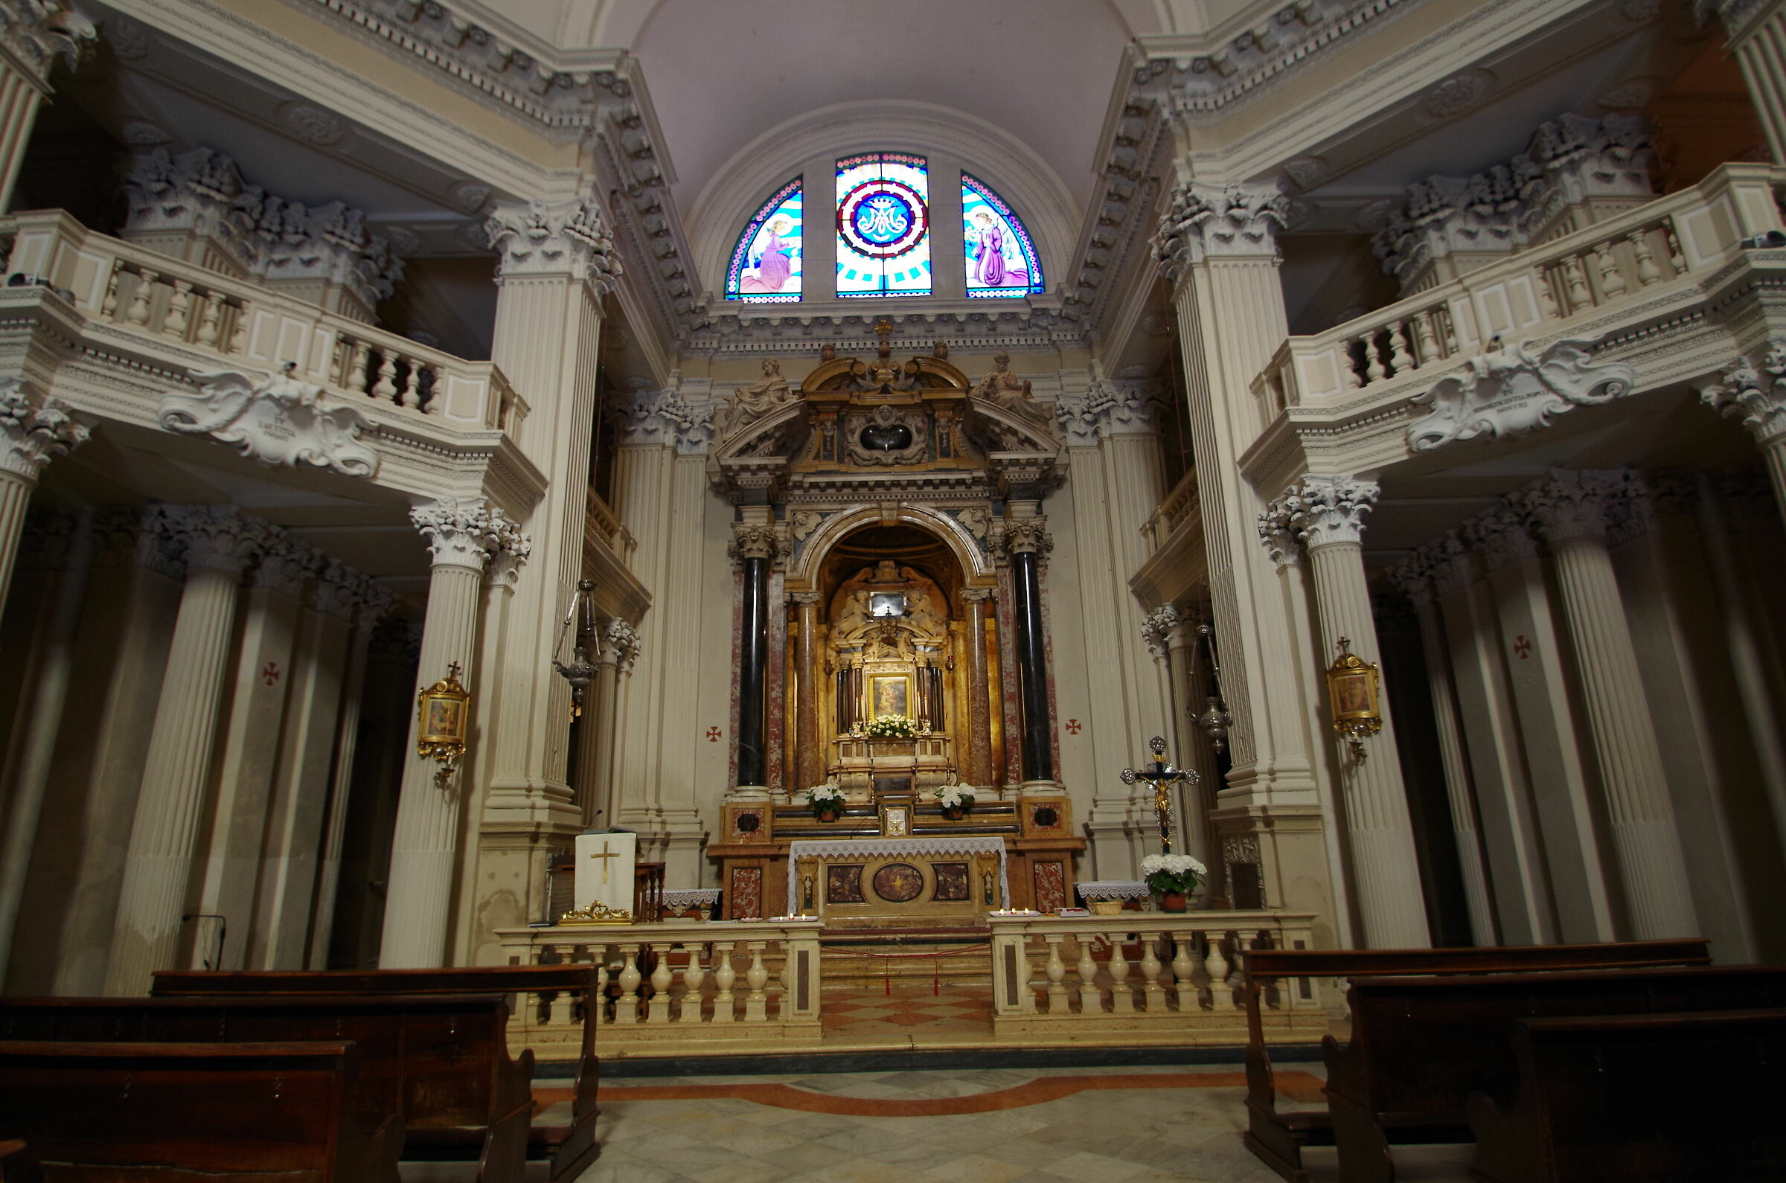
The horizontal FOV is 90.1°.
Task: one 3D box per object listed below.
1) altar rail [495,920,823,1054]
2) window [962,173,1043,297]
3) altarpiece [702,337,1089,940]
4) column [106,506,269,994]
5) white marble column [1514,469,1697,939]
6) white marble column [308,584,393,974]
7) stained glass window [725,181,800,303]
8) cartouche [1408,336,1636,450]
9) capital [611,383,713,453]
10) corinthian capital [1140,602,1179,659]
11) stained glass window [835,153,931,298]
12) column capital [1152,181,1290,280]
[{"bbox_3d":[-1.782,3.001,6.876,2.512,0.800,0.384,-1,-15,0],"label":"altar rail"},{"bbox_3d":[1.830,-5.980,14.866,1.254,2.405,0.189,-1,-15,0],"label":"window"},{"bbox_3d":[-0.039,0.150,12.380,4.982,8.453,1.288,-1,-15,0],"label":"altarpiece"},{"bbox_3d":[-5.708,1.433,7.111,0.552,4.384,0.552,-1,-15,0],"label":"column"},{"bbox_3d":[5.959,1.221,7.223,0.636,4.426,0.636,-1,-15,0],"label":"white marble column"},{"bbox_3d":[-5.801,2.047,9.268,0.636,4.426,0.636,-1,-15,0],"label":"white marble column"},{"bbox_3d":[-2.027,-5.628,14.128,1.180,2.262,0.096,-1,-15,0],"label":"stained glass window"},{"bbox_3d":[4.587,-1.497,6.649,0.275,0.722,1.409,13,-21,-43],"label":"cartouche"},{"bbox_3d":[-3.322,-2.442,12.913,1.376,0.800,0.640,-1,-15,0],"label":"capital"},{"bbox_3d":[3.561,0.538,11.679,0.528,0.600,0.528,-1,-15,0],"label":"corinthian capital"},{"bbox_3d":[-0.168,-6.165,14.939,1.538,2.800,0.189,-1,-15,0],"label":"stained glass window"},{"bbox_3d":[3.499,-3.682,9.563,1.185,0.790,1.065,-1,-15,0],"label":"column capital"}]

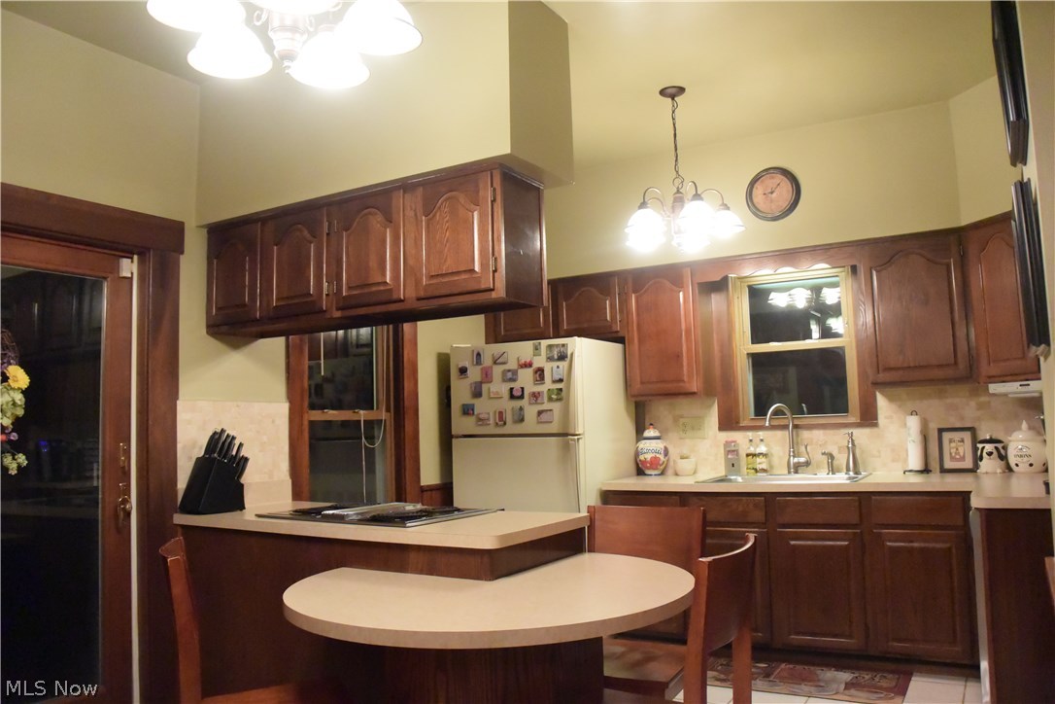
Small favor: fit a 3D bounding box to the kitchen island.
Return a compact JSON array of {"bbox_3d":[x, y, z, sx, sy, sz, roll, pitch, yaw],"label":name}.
[{"bbox_3d":[-0.558,1.052,2.858,1.489,0.910,0.620,-5,-6,30],"label":"kitchen island"}]

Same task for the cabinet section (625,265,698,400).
[{"bbox_3d":[0.882,-0.114,4.856,0.450,0.800,0.330,-4,-6,29],"label":"cabinet section"}]

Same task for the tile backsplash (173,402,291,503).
[{"bbox_3d":[-1.298,0.458,3.535,0.020,0.465,0.610,-4,-6,29],"label":"tile backsplash"}]

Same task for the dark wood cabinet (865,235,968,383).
[{"bbox_3d":[2.053,-0.205,4.200,0.510,0.800,0.330,-4,-6,29],"label":"dark wood cabinet"}]

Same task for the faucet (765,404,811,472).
[{"bbox_3d":[1.394,0.461,4.243,0.240,0.385,0.135,4,-8,-44],"label":"faucet"}]

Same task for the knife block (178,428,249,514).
[{"bbox_3d":[-1.332,0.506,3.407,0.130,0.350,0.250,-5,-6,34],"label":"knife block"}]

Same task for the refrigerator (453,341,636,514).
[{"bbox_3d":[0.115,0.806,4.553,0.798,1.683,0.725,-5,-6,30],"label":"refrigerator"}]

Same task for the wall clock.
[{"bbox_3d":[1.382,-0.887,4.443,0.300,0.300,0.040,-4,-6,29],"label":"wall clock"}]

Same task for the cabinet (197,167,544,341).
[{"bbox_3d":[-0.630,-0.331,2.997,1.452,0.440,0.285,-5,-6,30],"label":"cabinet"}]

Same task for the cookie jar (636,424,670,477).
[{"bbox_3d":[0.750,0.584,4.756,0.205,0.315,0.205,-3,-6,15],"label":"cookie jar"}]

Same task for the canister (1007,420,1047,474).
[{"bbox_3d":[2.453,0.463,3.887,0.185,0.260,0.185,-7,-7,43],"label":"canister"}]

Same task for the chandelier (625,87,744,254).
[{"bbox_3d":[0.709,-0.858,3.792,0.570,0.790,0.570,-4,-6,29],"label":"chandelier"}]

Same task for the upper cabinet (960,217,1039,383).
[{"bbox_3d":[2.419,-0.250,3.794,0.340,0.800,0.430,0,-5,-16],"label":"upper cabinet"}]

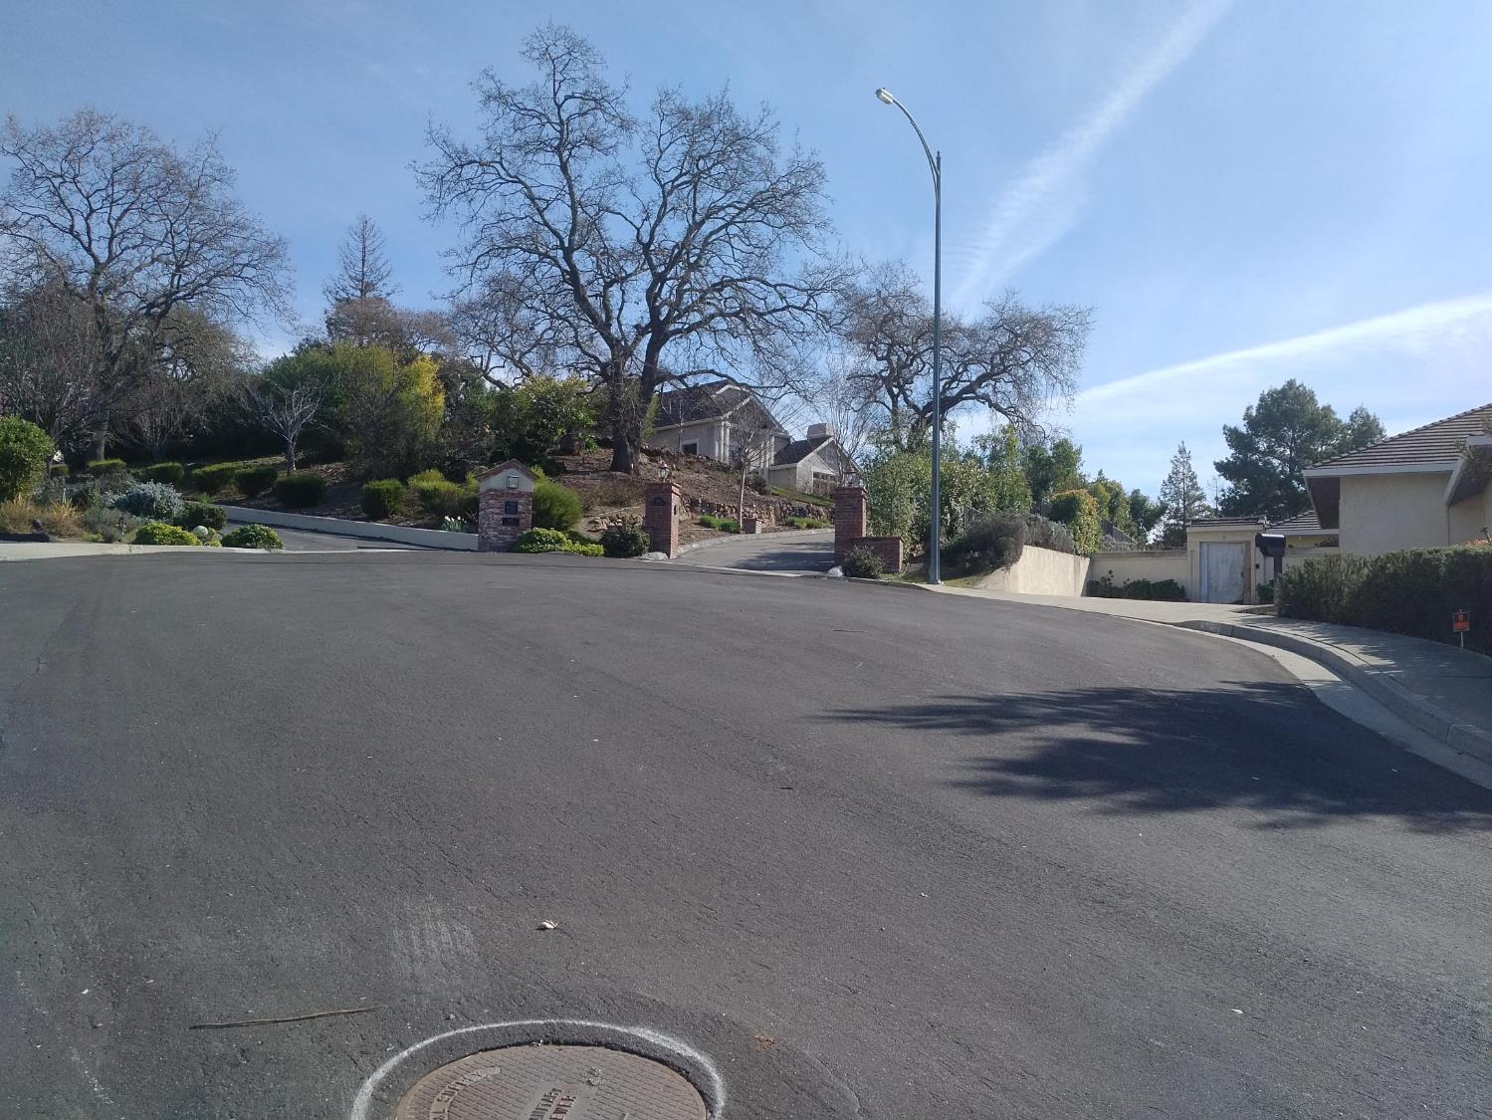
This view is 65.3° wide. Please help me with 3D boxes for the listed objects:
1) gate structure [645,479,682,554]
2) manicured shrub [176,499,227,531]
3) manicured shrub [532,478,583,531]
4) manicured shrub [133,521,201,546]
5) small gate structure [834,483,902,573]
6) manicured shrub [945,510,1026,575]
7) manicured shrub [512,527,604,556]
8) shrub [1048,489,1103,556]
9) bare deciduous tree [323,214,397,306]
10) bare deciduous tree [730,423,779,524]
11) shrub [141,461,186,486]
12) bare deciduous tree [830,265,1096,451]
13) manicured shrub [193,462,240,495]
[{"bbox_3d":[-1.876,-0.913,26.200,0.610,1.660,0.610,0,-2,15],"label":"gate structure"},{"bbox_3d":[-10.885,-0.886,23.300,1.000,0.650,0.950,1,-2,-22],"label":"manicured shrub"},{"bbox_3d":[-4.425,-1.256,26.700,1.300,1.250,1.250,1,-2,-12],"label":"manicured shrub"},{"bbox_3d":[-9.298,-0.421,18.700,1.050,0.420,0.900,1,-2,-20],"label":"manicured shrub"},{"bbox_3d":[2.524,-0.613,24.000,1.360,1.750,0.620,1,-1,-6],"label":"small gate structure"},{"bbox_3d":[5.618,-0.383,27.300,1.850,1.500,1.700,0,-2,12],"label":"manicured shrub"},{"bbox_3d":[-3.914,-0.400,24.200,1.880,0.590,1.100,1,0,0],"label":"manicured shrub"},{"bbox_3d":[10.269,-1.181,36.300,1.600,2.050,1.600,0,-2,26],"label":"shrub"},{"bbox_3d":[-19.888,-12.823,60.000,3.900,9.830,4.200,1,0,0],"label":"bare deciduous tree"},{"bbox_3d":[0.217,-2.203,31.000,1.310,2.800,1.300,1,0,0],"label":"bare deciduous tree"},{"bbox_3d":[-17.507,-2.575,35.000,1.290,0.790,1.300,1,0,0],"label":"shrub"},{"bbox_3d":[7.802,-6.769,42.000,8.980,7.910,8.000,1,0,0],"label":"bare deciduous tree"},{"bbox_3d":[-13.290,-2.031,29.200,1.200,0.830,1.100,1,-2,-22],"label":"manicured shrub"}]

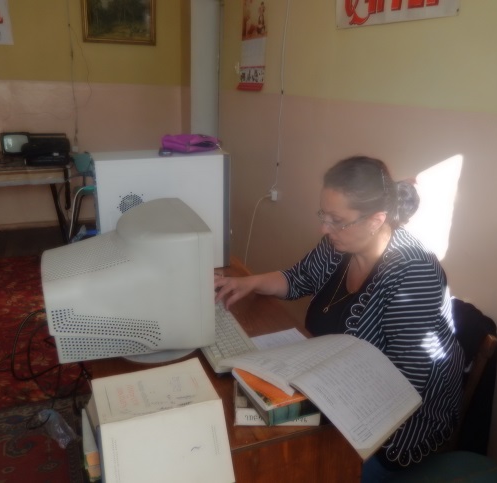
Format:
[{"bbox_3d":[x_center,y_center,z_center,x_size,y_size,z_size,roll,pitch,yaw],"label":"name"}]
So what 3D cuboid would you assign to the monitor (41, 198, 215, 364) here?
[{"bbox_3d":[-0.342,0.108,1.306,0.401,0.378,0.376,-6,21,-21],"label":"monitor"}]

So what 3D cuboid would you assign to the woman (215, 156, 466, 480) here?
[{"bbox_3d":[0.296,0.380,1.454,0.640,1.280,0.660,-10,23,-31],"label":"woman"}]

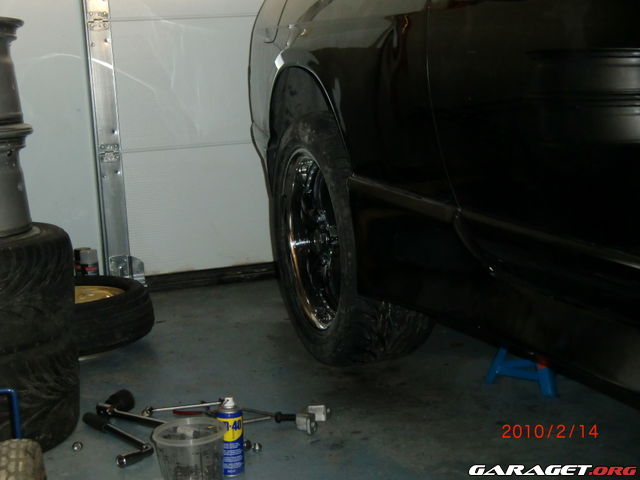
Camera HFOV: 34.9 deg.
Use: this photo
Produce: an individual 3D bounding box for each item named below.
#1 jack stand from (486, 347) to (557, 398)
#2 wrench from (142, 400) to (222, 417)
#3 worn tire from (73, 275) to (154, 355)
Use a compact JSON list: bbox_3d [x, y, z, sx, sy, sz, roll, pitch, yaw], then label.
[{"bbox_3d":[0.523,0.208,2.490,0.192,0.290,0.175,7,15,37],"label":"jack stand"},{"bbox_3d":[-0.325,0.395,2.415,0.200,0.022,0.030,-5,13,-13],"label":"wrench"},{"bbox_3d":[-0.763,0.214,3.038,0.535,0.138,0.535,-2,12,0],"label":"worn tire"}]

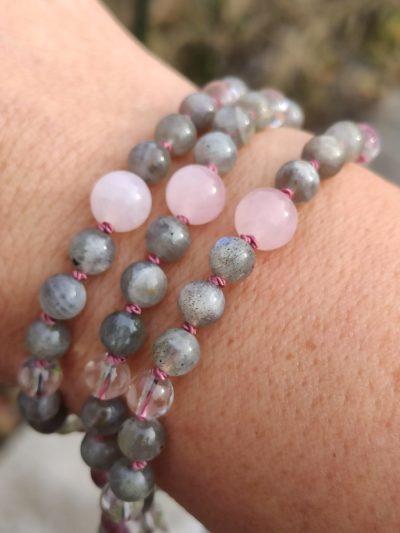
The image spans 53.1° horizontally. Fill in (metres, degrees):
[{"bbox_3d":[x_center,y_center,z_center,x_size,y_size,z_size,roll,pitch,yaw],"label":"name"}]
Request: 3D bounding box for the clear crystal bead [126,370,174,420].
[{"bbox_3d":[-0.008,0.022,0.068,0.008,0.008,0.008,0,37,0],"label":"clear crystal bead"}]

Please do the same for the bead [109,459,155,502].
[{"bbox_3d":[-0.012,0.038,0.072,0.008,0.008,0.008,0,37,0],"label":"bead"}]

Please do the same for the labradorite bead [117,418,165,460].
[{"bbox_3d":[-0.010,0.030,0.070,0.008,0.008,0.008,0,37,0],"label":"labradorite bead"}]

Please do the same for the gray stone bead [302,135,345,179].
[{"bbox_3d":[0.023,-0.020,0.075,0.008,0.008,0.008,0,37,0],"label":"gray stone bead"}]

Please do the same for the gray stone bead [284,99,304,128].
[{"bbox_3d":[0.020,-0.035,0.091,0.008,0.008,0.008,0,37,0],"label":"gray stone bead"}]

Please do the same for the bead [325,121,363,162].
[{"bbox_3d":[0.029,-0.025,0.080,0.008,0.008,0.008,0,37,0],"label":"bead"}]

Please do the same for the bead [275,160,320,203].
[{"bbox_3d":[0.018,-0.015,0.072,0.008,0.008,0.008,0,37,0],"label":"bead"}]

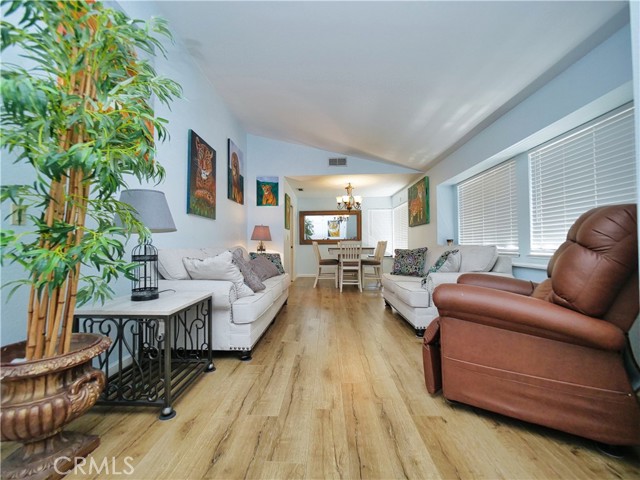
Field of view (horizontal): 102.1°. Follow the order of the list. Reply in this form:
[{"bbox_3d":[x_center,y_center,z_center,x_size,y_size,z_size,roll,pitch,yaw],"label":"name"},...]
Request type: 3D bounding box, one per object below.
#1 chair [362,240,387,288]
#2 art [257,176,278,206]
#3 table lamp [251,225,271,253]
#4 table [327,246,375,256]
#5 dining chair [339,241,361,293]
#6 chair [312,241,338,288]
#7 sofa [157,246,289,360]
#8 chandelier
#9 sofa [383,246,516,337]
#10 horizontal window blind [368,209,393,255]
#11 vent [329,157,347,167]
[{"bbox_3d":[1.225,0.558,6.030,0.570,1.040,0.450,0,-1,1],"label":"chair"},{"bbox_3d":[-1.101,-1.017,5.450,0.465,0.625,0.035,0,-1,1],"label":"art"},{"bbox_3d":[-1.144,0.104,5.080,0.400,0.790,0.400,0,-1,1],"label":"table lamp"},{"bbox_3d":[0.670,0.625,6.060,1.010,0.915,1.010,0,-1,1],"label":"table"},{"bbox_3d":[0.632,0.550,5.520,0.450,1.040,0.560,0,-1,1],"label":"dining chair"},{"bbox_3d":[0.140,0.566,6.020,0.570,1.040,0.450,0,-1,1],"label":"chair"},{"bbox_3d":[-1.030,0.552,3.150,0.980,0.940,2.200,0,-1,1],"label":"sofa"},{"bbox_3d":[0.689,-0.985,6.000,0.570,0.650,0.570,0,-1,1],"label":"chandelier"},{"bbox_3d":[1.460,0.535,3.380,0.980,0.950,1.580,0,-1,2],"label":"sofa"},{"bbox_3d":[1.860,-0.242,7.930,0.740,1.410,0.060,0,-1,1],"label":"horizontal window blind"},{"bbox_3d":[0.376,-1.633,5.440,0.385,0.175,0.020,0,-1,1],"label":"vent"}]

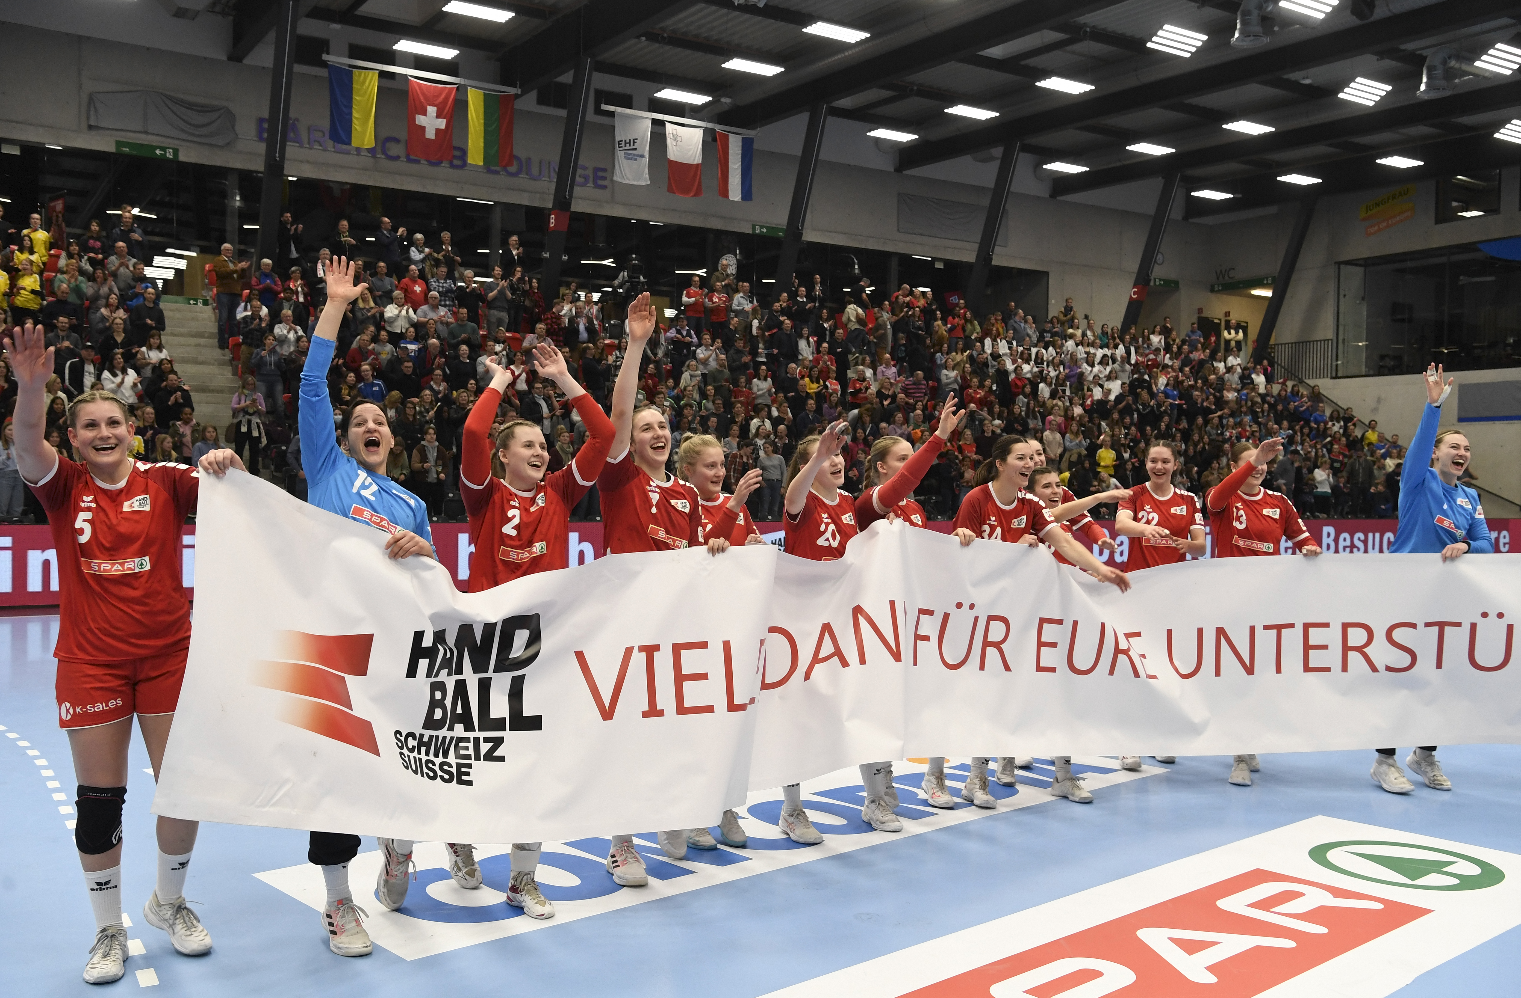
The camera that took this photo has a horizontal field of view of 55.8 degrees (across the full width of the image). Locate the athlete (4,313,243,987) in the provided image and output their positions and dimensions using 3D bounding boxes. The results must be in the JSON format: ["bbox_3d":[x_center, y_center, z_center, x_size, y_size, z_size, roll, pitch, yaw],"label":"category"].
[{"bbox_3d":[-1.985,0.447,4.480,0.750,1.960,0.500,1,2,-20],"label":"athlete"}]

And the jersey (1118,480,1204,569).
[{"bbox_3d":[2.185,0.233,7.850,0.480,0.650,0.280,1,1,3],"label":"jersey"}]

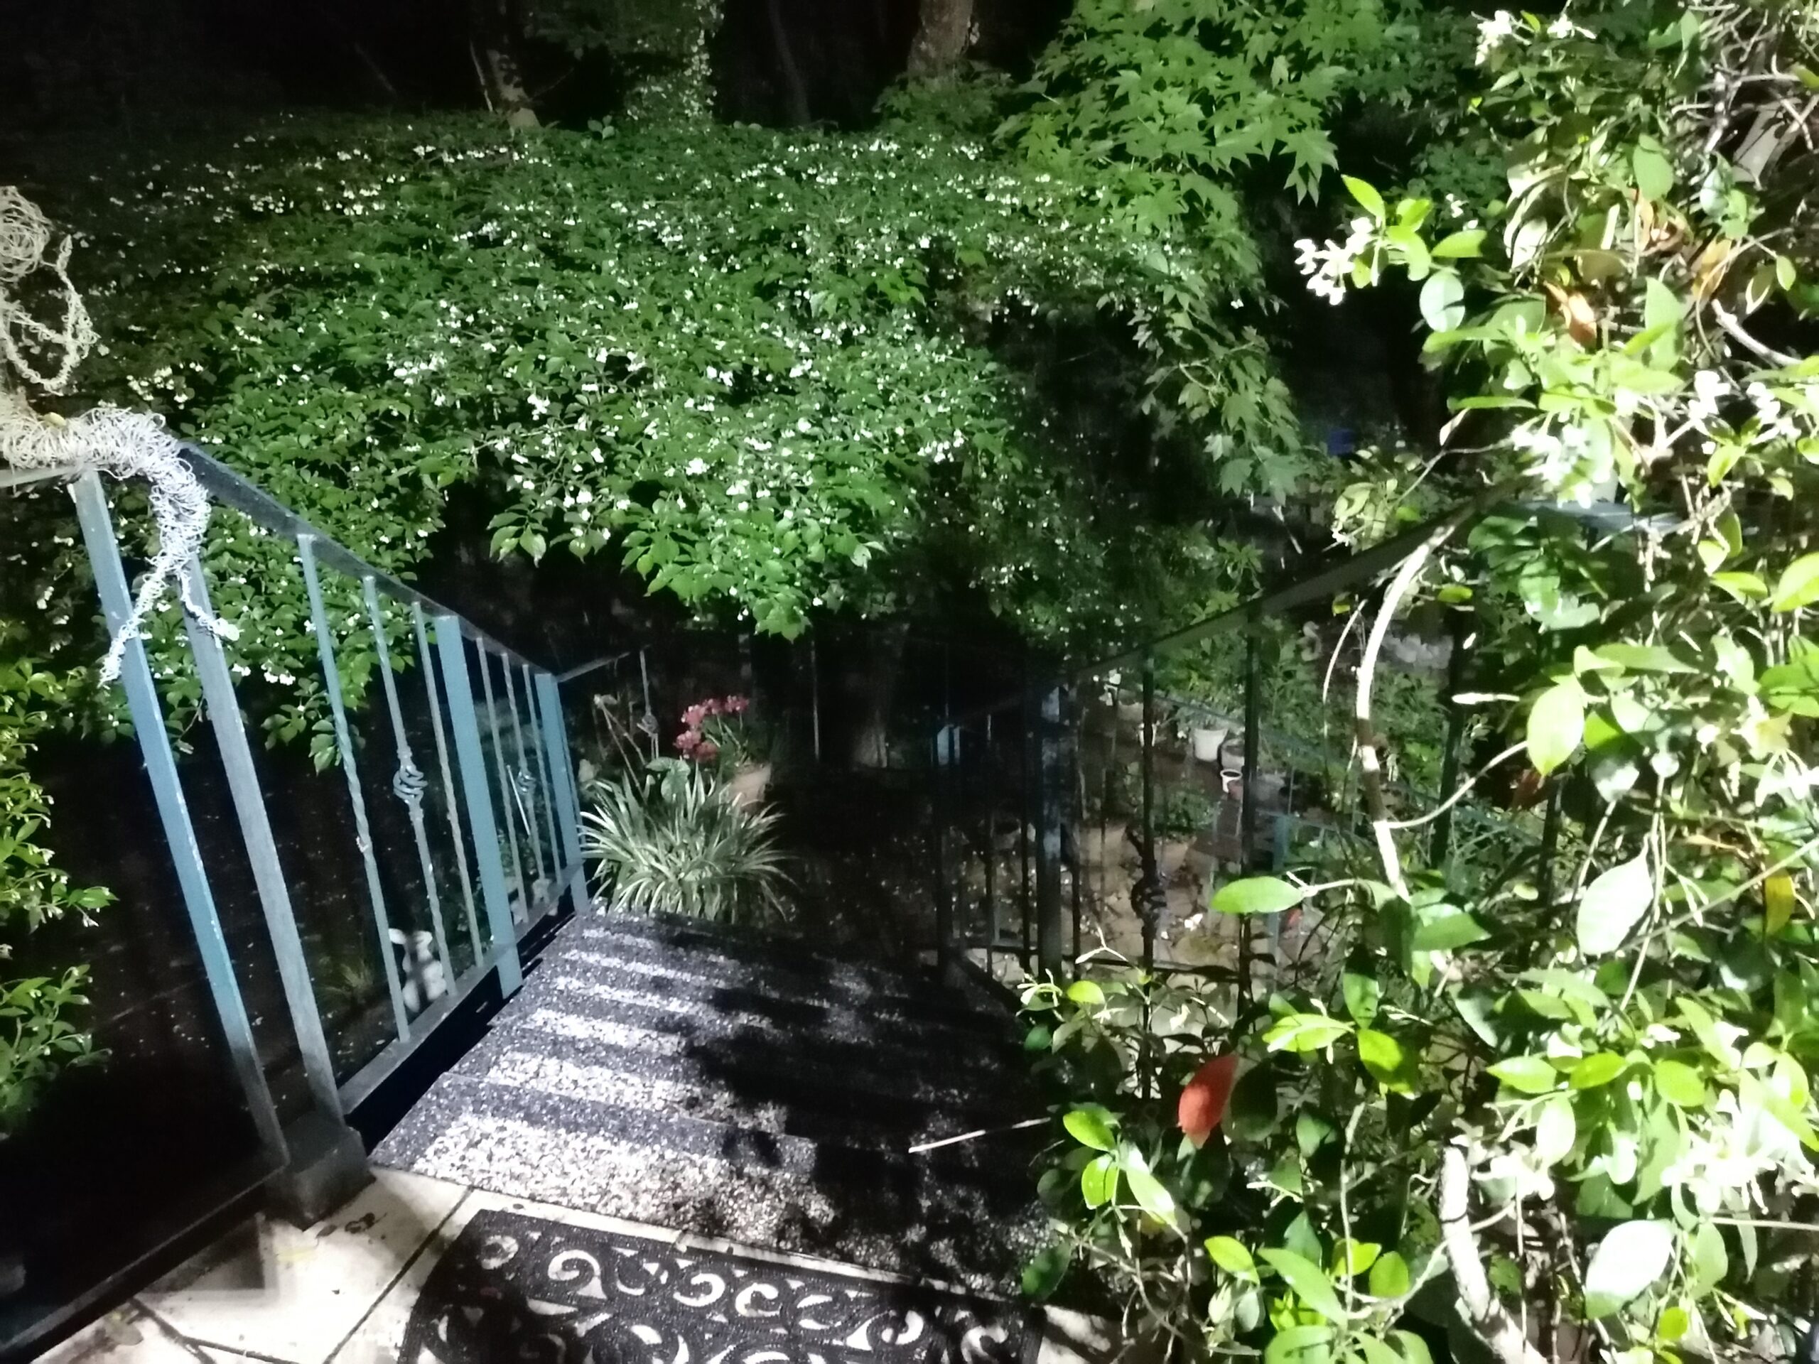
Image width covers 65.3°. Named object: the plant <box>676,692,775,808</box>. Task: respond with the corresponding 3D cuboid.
[{"bbox_3d":[-0.624,0.260,4.850,0.350,0.460,0.340,-3,23,0],"label":"plant"}]

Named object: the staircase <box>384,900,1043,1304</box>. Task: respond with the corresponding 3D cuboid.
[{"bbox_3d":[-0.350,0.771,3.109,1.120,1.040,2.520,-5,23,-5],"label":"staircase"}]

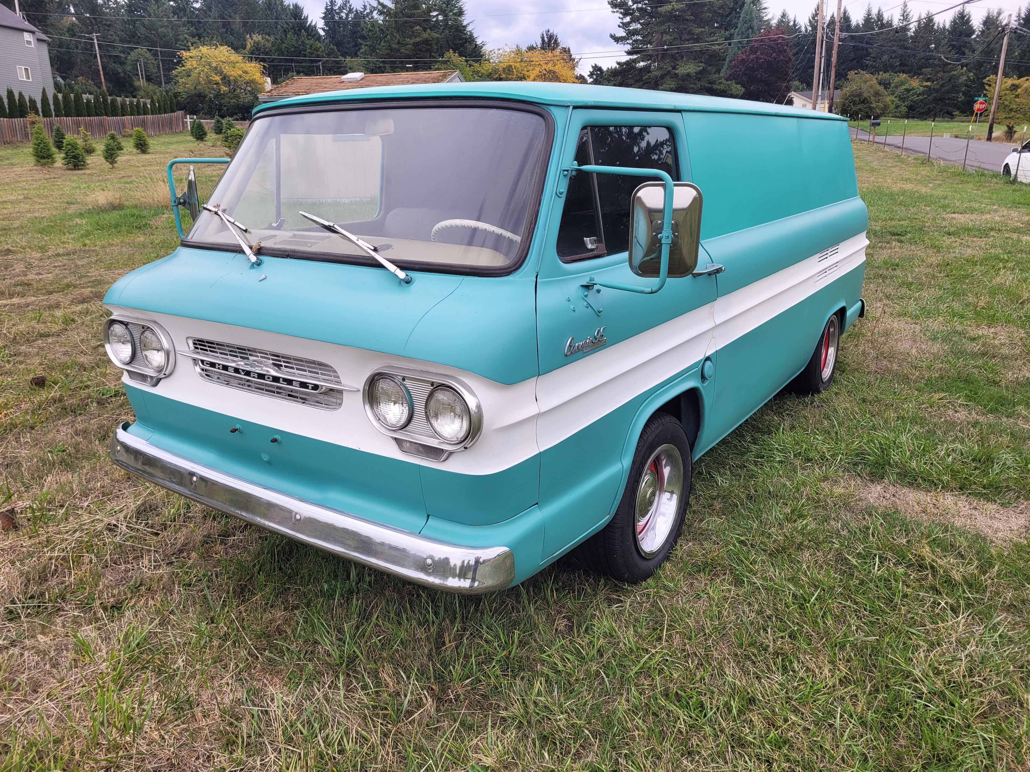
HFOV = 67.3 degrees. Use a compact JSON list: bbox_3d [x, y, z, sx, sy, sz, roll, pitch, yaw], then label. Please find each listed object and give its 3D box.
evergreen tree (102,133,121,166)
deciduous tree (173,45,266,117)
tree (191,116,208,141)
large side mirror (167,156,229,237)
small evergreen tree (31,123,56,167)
[{"bbox_3d":[-19.589,-11.391,37.291,0.858,1.542,0.858,-8,17,-25],"label":"evergreen tree"},{"bbox_3d":[-29.853,-30.175,77.032,9.249,7.151,9.249,-6,17,-19],"label":"deciduous tree"},{"bbox_3d":[-22.406,-18.229,54.773,1.144,1.680,1.144,-7,17,-20],"label":"tree"},{"bbox_3d":[-1.270,-0.744,3.114,0.180,0.330,0.300,-15,22,-36],"label":"large side mirror"},{"bbox_3d":[-17.046,-8.646,27.773,0.800,1.490,0.800,-12,20,-28],"label":"small evergreen tree"}]

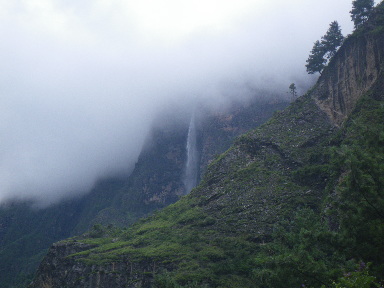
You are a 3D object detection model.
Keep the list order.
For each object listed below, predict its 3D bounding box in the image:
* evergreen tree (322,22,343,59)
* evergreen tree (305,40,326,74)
[{"bbox_3d":[26.240,-19.510,290.000,4.480,7.100,4.350,0,-10,0],"label":"evergreen tree"},{"bbox_3d":[22.900,-16.040,288.000,4.080,6.310,3.960,0,-10,0],"label":"evergreen tree"}]

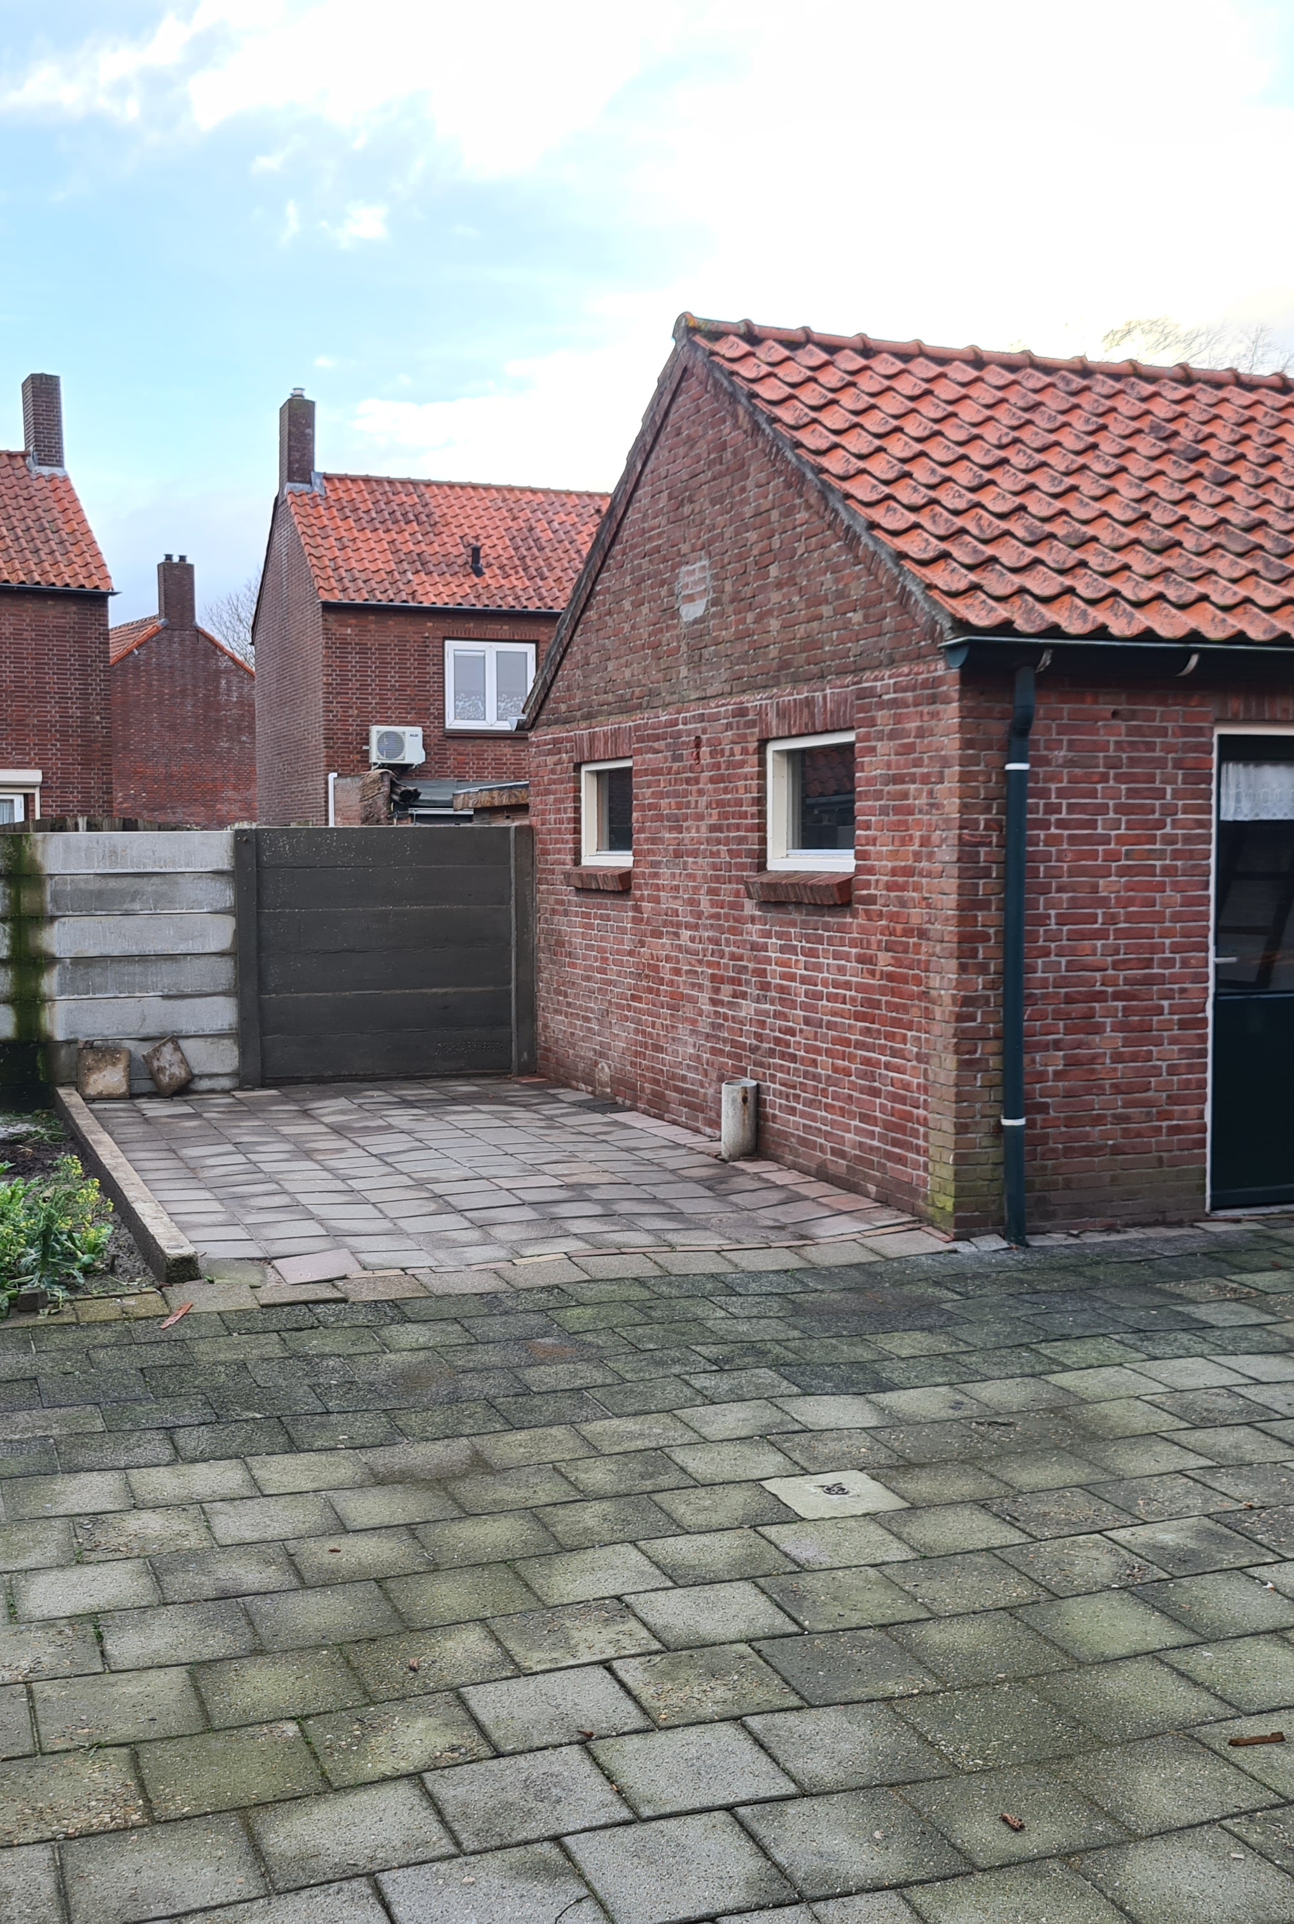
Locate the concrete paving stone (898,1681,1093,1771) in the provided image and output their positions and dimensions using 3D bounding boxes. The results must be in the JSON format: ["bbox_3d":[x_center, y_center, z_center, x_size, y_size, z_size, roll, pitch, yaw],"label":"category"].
[{"bbox_3d":[0.673,1.496,3.717,0.300,0.050,0.300,-1,4,-19],"label":"concrete paving stone"}]

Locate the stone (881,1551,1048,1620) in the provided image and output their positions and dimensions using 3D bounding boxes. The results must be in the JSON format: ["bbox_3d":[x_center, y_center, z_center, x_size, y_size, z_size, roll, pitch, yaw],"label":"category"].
[{"bbox_3d":[0.710,1.407,4.287,0.300,0.050,0.300,-1,4,-20],"label":"stone"}]

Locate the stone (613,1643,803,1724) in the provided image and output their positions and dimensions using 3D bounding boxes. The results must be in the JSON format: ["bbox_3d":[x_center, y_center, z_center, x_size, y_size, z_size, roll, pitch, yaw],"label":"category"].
[{"bbox_3d":[0.117,1.427,3.738,0.300,0.050,0.300,0,3,-20],"label":"stone"}]

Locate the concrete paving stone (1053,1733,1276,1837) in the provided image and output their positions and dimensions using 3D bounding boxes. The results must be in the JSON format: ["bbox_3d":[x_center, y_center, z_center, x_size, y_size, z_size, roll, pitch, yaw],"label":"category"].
[{"bbox_3d":[0.936,1.511,3.493,0.300,0.050,0.300,-1,4,-20],"label":"concrete paving stone"}]

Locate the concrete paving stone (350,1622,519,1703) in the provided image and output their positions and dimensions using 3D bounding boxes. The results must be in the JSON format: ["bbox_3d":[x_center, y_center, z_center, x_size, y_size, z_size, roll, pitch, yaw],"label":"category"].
[{"bbox_3d":[-0.430,1.414,3.840,0.300,0.050,0.300,0,4,-20],"label":"concrete paving stone"}]

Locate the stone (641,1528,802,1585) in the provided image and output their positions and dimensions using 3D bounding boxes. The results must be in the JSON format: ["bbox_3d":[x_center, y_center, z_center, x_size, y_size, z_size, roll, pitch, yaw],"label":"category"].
[{"bbox_3d":[0.170,1.440,4.580,0.300,0.050,0.300,-1,4,-18],"label":"stone"}]

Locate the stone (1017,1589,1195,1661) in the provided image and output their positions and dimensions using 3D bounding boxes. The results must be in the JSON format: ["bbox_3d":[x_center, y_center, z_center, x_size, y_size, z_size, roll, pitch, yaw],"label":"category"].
[{"bbox_3d":[1.003,1.465,4.190,0.300,0.050,0.300,-1,4,-19],"label":"stone"}]

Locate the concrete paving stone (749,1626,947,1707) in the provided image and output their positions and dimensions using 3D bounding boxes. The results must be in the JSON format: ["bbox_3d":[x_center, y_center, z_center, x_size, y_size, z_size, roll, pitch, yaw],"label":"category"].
[{"bbox_3d":[0.400,1.435,3.859,0.300,0.050,0.300,-1,4,-19],"label":"concrete paving stone"}]

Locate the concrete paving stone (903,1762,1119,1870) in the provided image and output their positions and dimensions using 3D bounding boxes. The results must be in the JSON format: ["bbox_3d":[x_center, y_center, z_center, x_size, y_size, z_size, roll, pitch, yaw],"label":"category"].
[{"bbox_3d":[0.623,1.470,3.276,0.300,0.050,0.300,-1,4,-18],"label":"concrete paving stone"}]

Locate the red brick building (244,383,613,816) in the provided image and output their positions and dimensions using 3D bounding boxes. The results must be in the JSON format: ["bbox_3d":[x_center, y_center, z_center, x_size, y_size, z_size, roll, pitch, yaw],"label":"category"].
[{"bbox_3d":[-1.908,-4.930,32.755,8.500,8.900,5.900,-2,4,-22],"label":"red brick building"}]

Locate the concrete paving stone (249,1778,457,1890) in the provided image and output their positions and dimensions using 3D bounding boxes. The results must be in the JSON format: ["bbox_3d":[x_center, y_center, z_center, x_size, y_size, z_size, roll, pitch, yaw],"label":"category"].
[{"bbox_3d":[-0.509,1.524,3.323,0.300,0.050,0.300,-1,4,-20],"label":"concrete paving stone"}]

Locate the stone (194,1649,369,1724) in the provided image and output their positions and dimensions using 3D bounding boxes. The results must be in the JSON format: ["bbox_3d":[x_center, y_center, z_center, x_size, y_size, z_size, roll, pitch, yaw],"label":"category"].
[{"bbox_3d":[-0.717,1.436,3.754,0.300,0.050,0.300,-1,4,-20],"label":"stone"}]

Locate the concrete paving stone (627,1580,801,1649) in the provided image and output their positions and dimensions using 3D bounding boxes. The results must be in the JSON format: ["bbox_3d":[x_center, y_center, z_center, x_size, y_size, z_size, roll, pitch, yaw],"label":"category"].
[{"bbox_3d":[0.139,1.408,4.079,0.300,0.050,0.300,0,3,-19],"label":"concrete paving stone"}]

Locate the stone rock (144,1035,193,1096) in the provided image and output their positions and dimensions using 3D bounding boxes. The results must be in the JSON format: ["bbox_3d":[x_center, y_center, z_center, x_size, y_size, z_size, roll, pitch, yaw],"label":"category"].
[{"bbox_3d":[-3.074,0.672,12.400,0.220,0.290,0.070,-29,1,-17],"label":"stone rock"}]

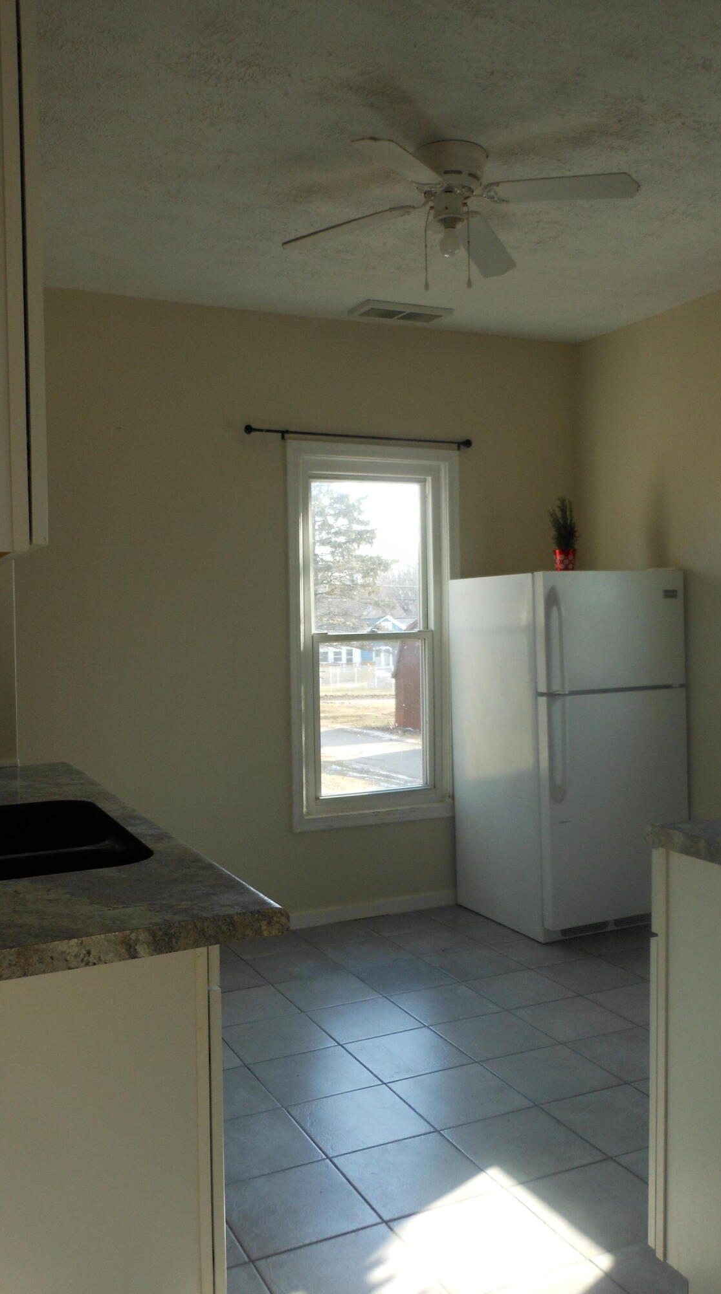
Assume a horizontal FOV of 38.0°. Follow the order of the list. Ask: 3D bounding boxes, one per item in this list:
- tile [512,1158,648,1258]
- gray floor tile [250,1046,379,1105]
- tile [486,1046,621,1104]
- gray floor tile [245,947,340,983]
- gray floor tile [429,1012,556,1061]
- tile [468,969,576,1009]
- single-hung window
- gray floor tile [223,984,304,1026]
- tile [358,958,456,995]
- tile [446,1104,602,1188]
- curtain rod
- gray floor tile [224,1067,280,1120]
[{"bbox_3d":[0.539,1.259,2.354,0.303,0.010,0.303,-2,2,-25],"label":"tile"},{"bbox_3d":[-0.134,1.238,3.026,0.302,0.010,0.302,-1,2,-25],"label":"gray floor tile"},{"bbox_3d":[0.547,1.230,3.012,0.302,0.010,0.302,-1,2,-25],"label":"tile"},{"bbox_3d":[-0.248,1.224,4.008,0.303,0.010,0.303,-2,2,-25],"label":"gray floor tile"},{"bbox_3d":[0.423,1.236,3.321,0.303,0.010,0.303,-2,2,-25],"label":"gray floor tile"},{"bbox_3d":[0.570,1.224,3.730,0.303,0.010,0.303,-2,2,-25],"label":"tile"},{"bbox_3d":[0.064,-0.053,4.667,0.833,1.665,0.090,-2,2,-25],"label":"single-hung window"},{"bbox_3d":[-0.395,1.237,3.600,0.303,0.010,0.303,-2,2,-25],"label":"gray floor tile"},{"bbox_3d":[0.154,1.214,3.838,0.302,0.010,0.302,-1,2,-25],"label":"tile"},{"bbox_3d":[0.406,1.248,2.619,0.303,0.010,0.303,-2,2,-25],"label":"tile"},{"bbox_3d":[0.008,-0.902,4.555,1.088,0.055,0.080,-2,2,-25],"label":"curtain rod"},{"bbox_3d":[-0.411,1.254,2.914,0.303,0.010,0.303,-2,2,-25],"label":"gray floor tile"}]

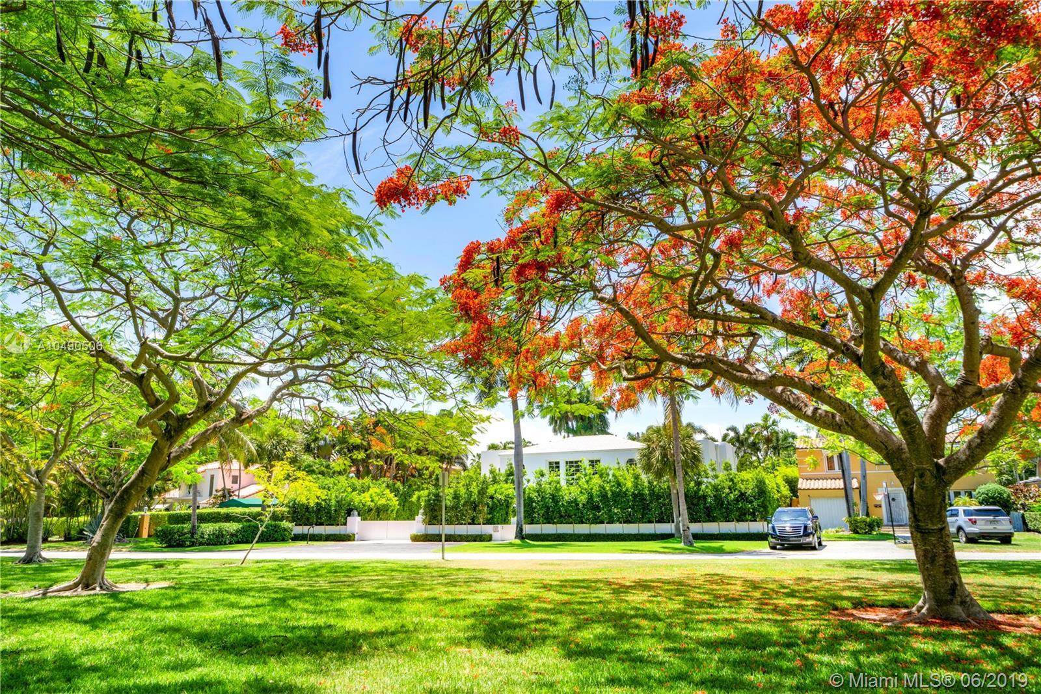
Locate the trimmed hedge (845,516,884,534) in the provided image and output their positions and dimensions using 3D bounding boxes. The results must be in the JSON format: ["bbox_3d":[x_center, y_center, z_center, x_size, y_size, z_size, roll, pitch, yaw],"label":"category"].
[{"bbox_3d":[21.068,10.835,42.446,2.100,1.150,1.400,0,-13,0],"label":"trimmed hedge"}]

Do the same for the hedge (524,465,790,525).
[{"bbox_3d":[7.868,8.831,41.300,14.900,3.400,2.000,-2,-13,8],"label":"hedge"}]

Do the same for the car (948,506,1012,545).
[{"bbox_3d":[22.402,8.813,34.549,2.000,1.780,5.000,-2,-13,8],"label":"car"}]

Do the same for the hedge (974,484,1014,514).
[{"bbox_3d":[27.950,9.463,41.000,2.350,2.600,2.350,0,-13,0],"label":"hedge"}]

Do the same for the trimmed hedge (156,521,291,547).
[{"bbox_3d":[-16.401,10.429,38.700,7.000,1.100,1.300,11,-17,-39],"label":"trimmed hedge"}]

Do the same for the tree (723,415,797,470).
[{"bbox_3d":[18.707,9.680,54.000,5.500,8.400,5.500,0,-13,0],"label":"tree"}]

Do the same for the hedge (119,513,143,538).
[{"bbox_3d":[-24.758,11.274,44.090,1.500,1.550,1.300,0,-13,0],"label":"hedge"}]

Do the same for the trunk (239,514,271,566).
[{"bbox_3d":[-8.995,6.525,23.500,1.000,1.700,0.450,0,-13,0],"label":"trunk"}]

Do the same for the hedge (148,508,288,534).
[{"bbox_3d":[-19.729,11.464,45.300,9.300,1.600,1.300,-2,-13,8],"label":"hedge"}]

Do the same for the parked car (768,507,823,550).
[{"bbox_3d":[13.407,8.776,33.776,2.070,1.900,5.200,-7,-15,26],"label":"parked car"}]

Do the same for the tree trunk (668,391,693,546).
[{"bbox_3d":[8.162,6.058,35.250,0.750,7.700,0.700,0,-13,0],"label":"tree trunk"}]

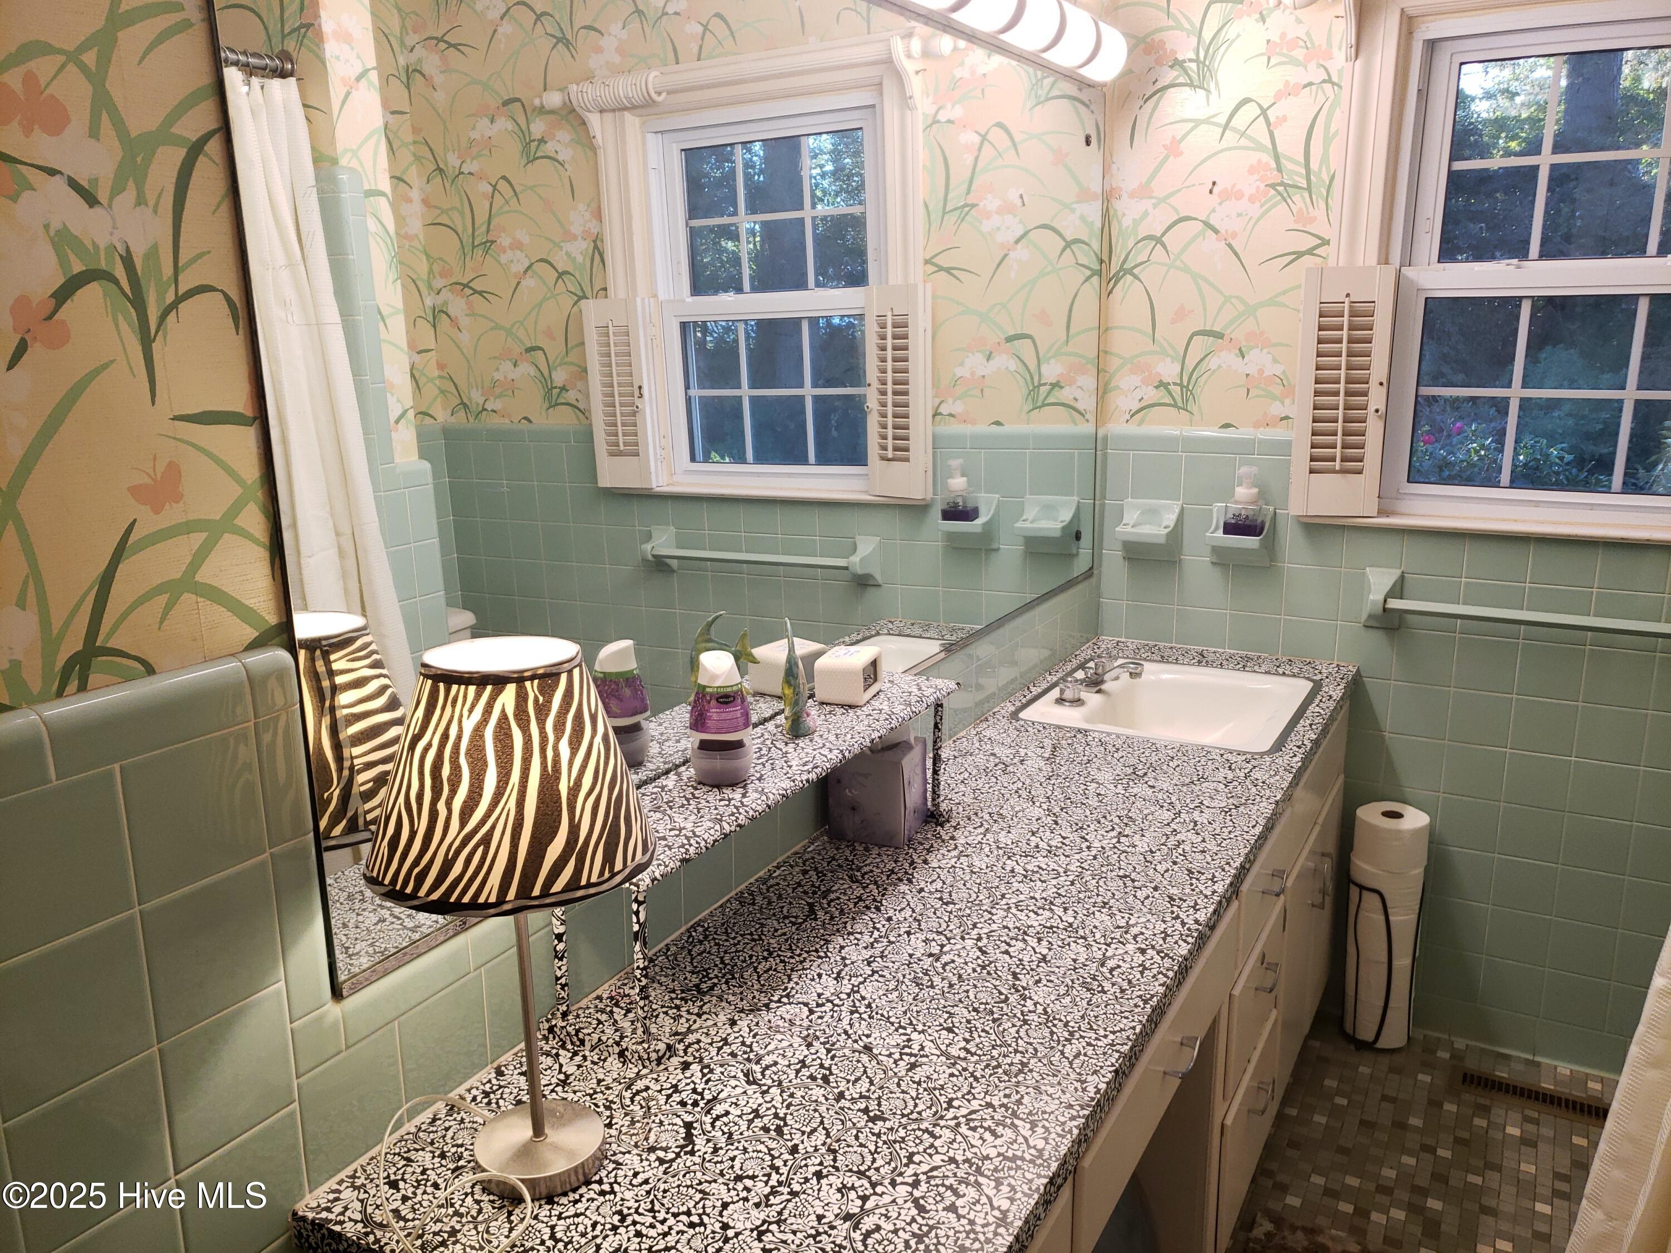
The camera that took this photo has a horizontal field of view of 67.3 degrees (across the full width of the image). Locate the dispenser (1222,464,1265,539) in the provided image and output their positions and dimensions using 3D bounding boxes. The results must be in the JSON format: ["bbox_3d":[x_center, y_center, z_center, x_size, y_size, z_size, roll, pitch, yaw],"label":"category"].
[{"bbox_3d":[0.831,-0.252,2.537,0.071,0.145,0.056,7,16,29],"label":"dispenser"}]

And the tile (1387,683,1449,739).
[{"bbox_3d":[1.169,0.169,2.512,0.108,0.108,0.010,7,15,29],"label":"tile"}]

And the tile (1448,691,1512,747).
[{"bbox_3d":[1.282,0.183,2.495,0.109,0.109,0.010,7,15,28],"label":"tile"}]

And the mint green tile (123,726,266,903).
[{"bbox_3d":[-0.467,0.134,0.912,0.010,0.103,0.104,7,15,28],"label":"mint green tile"}]

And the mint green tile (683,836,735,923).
[{"bbox_3d":[-0.159,0.297,1.533,0.010,0.102,0.108,7,16,29],"label":"mint green tile"}]

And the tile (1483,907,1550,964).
[{"bbox_3d":[1.363,0.619,2.503,0.108,0.108,0.010,7,15,29],"label":"tile"}]

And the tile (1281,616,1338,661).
[{"bbox_3d":[0.977,0.041,2.592,0.108,0.108,0.010,7,15,29],"label":"tile"}]

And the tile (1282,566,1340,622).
[{"bbox_3d":[0.974,-0.066,2.562,0.108,0.108,0.010,7,16,29],"label":"tile"}]

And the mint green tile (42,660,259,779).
[{"bbox_3d":[-0.495,0.063,0.905,0.014,0.054,0.150,7,15,29],"label":"mint green tile"}]

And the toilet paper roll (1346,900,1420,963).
[{"bbox_3d":[1.130,0.618,2.575,0.112,0.103,0.112,7,15,28],"label":"toilet paper roll"}]

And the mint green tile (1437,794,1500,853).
[{"bbox_3d":[1.266,0.395,2.508,0.108,0.108,0.010,7,15,29],"label":"mint green tile"}]

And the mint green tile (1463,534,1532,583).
[{"bbox_3d":[1.262,-0.136,2.386,0.108,0.099,0.010,7,15,29],"label":"mint green tile"}]

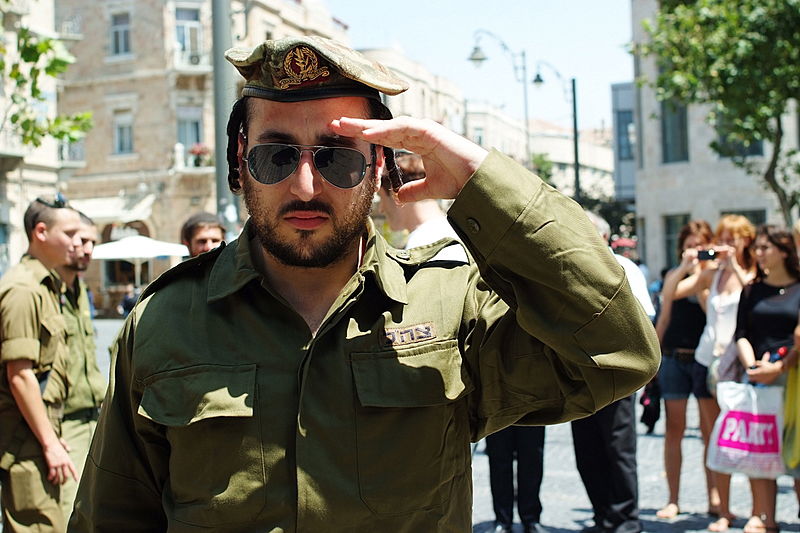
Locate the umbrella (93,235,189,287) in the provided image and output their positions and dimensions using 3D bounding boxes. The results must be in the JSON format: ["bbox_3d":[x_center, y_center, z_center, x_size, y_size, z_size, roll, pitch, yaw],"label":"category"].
[{"bbox_3d":[-8.883,0.386,40.000,3.300,2.750,3.300,-2,0,0],"label":"umbrella"}]

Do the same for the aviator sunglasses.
[{"bbox_3d":[-0.105,-0.116,1.355,0.143,0.052,0.135,3,3,-4],"label":"aviator sunglasses"}]

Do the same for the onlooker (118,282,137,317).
[{"bbox_3d":[-9.223,1.159,40.000,0.580,1.270,0.650,-2,0,37],"label":"onlooker"}]

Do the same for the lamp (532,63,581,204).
[{"bbox_3d":[5.035,-2.585,37.000,1.400,7.720,0.500,-2,0,6],"label":"lamp"}]

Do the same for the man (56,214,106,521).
[{"bbox_3d":[-1.259,0.647,4.500,0.320,1.720,0.500,-2,0,26],"label":"man"}]

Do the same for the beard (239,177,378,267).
[{"bbox_3d":[-0.104,-0.052,1.355,0.150,0.112,0.110,3,3,-4],"label":"beard"}]

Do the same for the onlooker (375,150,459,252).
[{"bbox_3d":[0.113,0.556,3.800,0.320,1.790,0.480,-2,0,30],"label":"onlooker"}]

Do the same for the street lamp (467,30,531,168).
[{"bbox_3d":[2.712,-2.435,31.000,1.570,7.590,0.550,-2,0,6],"label":"street lamp"}]

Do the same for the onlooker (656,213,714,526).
[{"bbox_3d":[1.627,0.576,6.550,0.440,1.650,0.360,-2,0,18],"label":"onlooker"}]

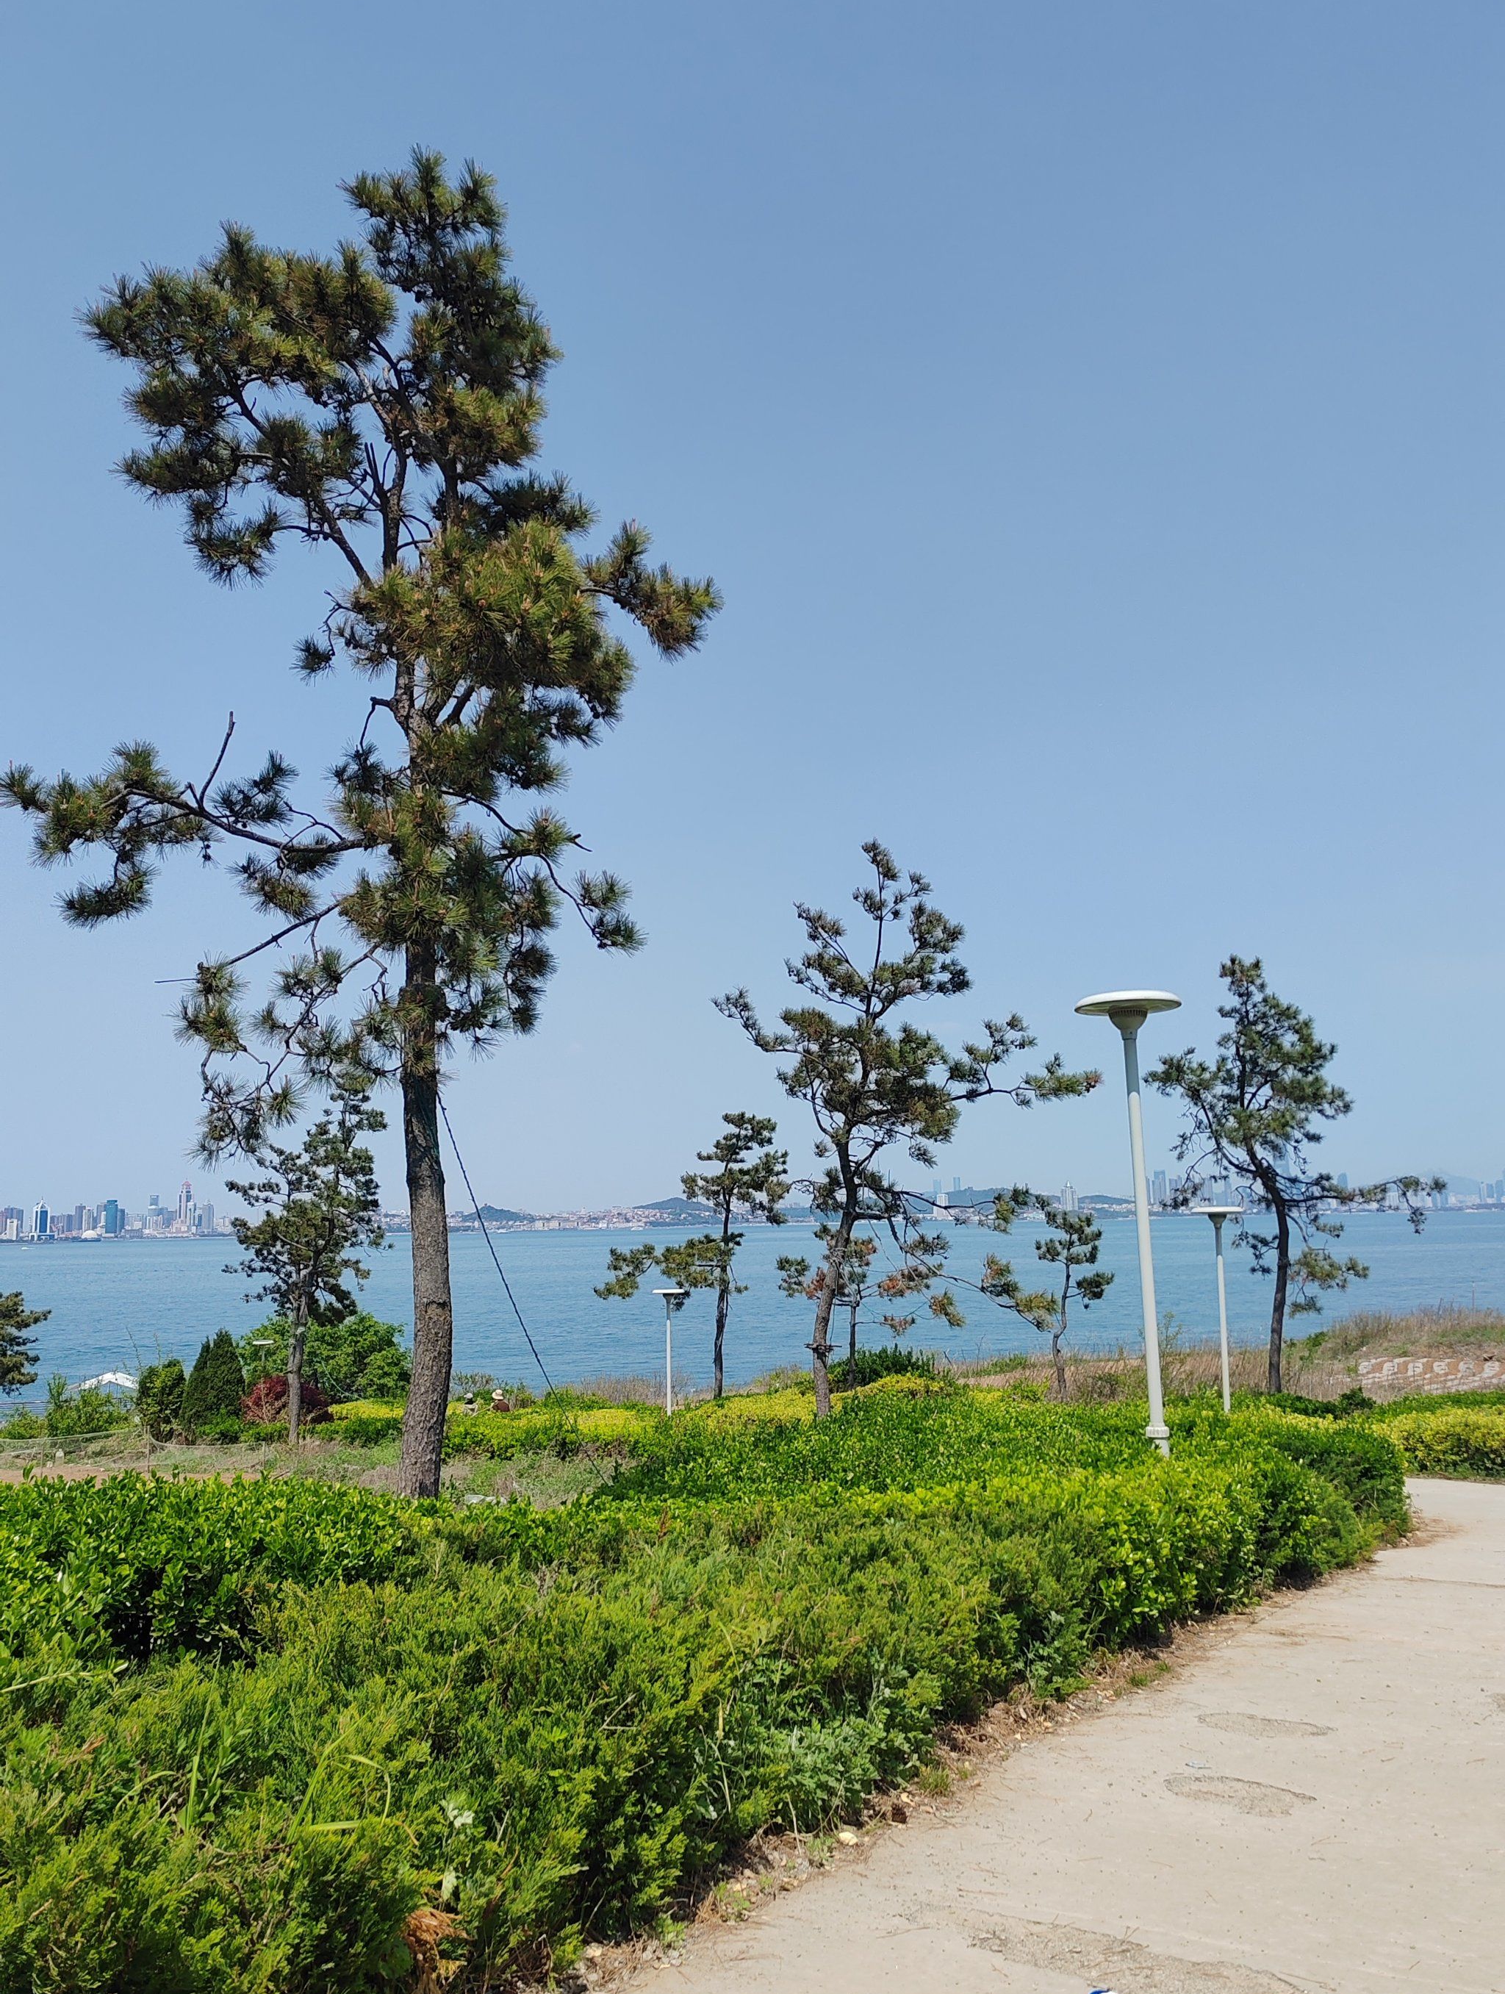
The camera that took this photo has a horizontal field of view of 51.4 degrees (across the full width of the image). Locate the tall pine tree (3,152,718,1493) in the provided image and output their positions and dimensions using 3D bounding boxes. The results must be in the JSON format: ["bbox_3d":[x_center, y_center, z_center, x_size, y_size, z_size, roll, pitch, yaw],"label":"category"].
[{"bbox_3d":[-2.816,-1.505,11.243,4.960,9.890,4.800,1,-8,-14],"label":"tall pine tree"}]

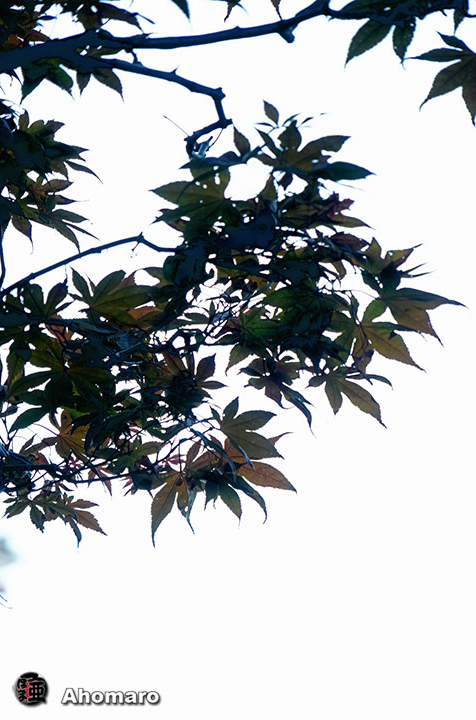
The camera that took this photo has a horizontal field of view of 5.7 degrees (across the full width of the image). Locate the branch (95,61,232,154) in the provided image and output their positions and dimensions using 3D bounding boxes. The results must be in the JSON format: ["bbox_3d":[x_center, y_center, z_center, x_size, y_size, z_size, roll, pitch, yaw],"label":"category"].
[{"bbox_3d":[-0.067,-0.233,4.400,0.125,0.085,0.055,0,-18,0],"label":"branch"}]

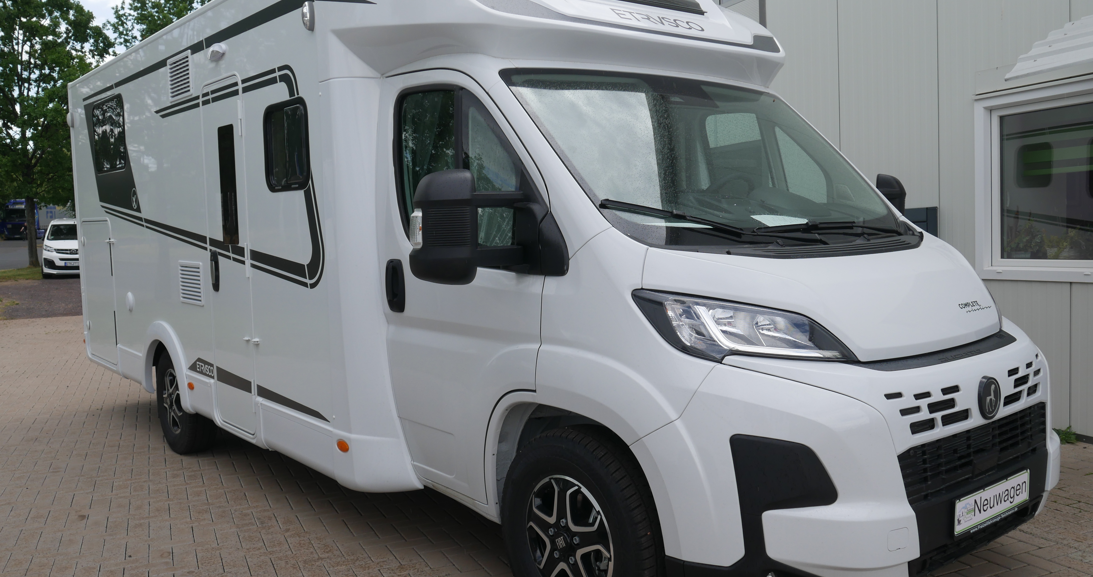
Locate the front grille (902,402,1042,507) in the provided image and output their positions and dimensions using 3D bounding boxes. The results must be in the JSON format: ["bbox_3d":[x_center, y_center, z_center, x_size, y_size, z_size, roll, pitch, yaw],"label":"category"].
[{"bbox_3d":[1.418,0.530,2.905,1.020,0.180,0.080,-5,6,-39],"label":"front grille"}]

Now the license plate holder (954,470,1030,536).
[{"bbox_3d":[1.454,0.692,2.878,0.530,0.130,0.025,-5,6,-39],"label":"license plate holder"}]

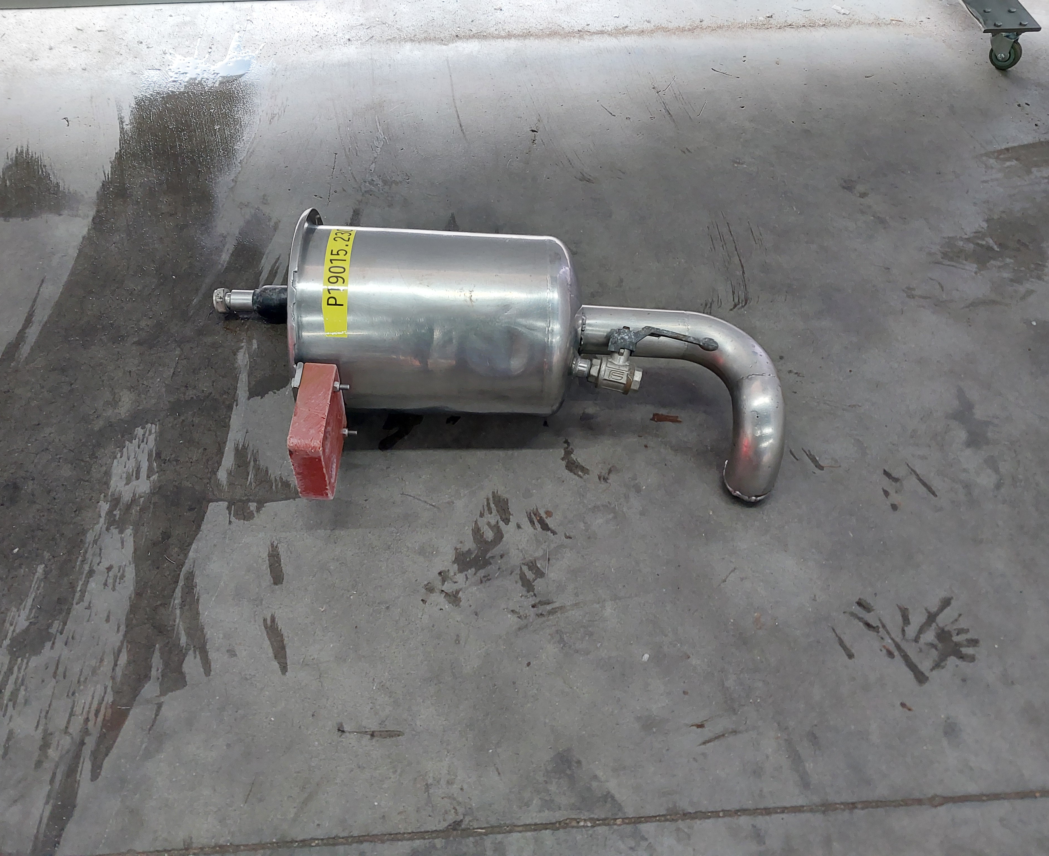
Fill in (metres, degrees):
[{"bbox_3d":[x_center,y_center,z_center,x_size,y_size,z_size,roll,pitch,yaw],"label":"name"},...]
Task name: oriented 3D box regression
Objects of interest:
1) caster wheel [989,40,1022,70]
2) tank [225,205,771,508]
[{"bbox_3d":[0.872,-0.676,1.613,0.050,0.050,0.019,37,61,25],"label":"caster wheel"},{"bbox_3d":[-0.028,-0.108,1.040,0.671,0.257,0.299,-1,52,-1],"label":"tank"}]

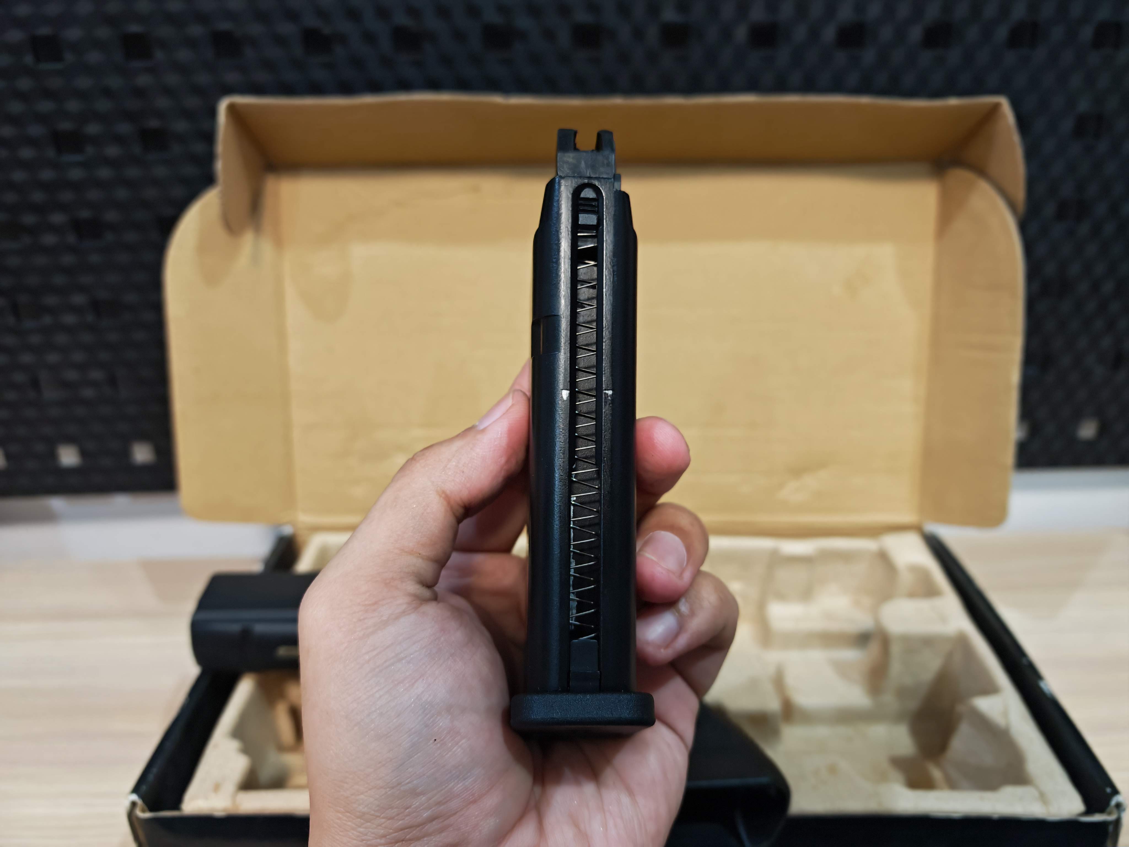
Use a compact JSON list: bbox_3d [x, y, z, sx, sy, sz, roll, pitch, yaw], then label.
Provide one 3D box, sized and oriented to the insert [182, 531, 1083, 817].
[{"bbox_3d":[0.021,0.107,0.320,0.284,0.046,0.149,-1,28,2],"label":"insert"}]

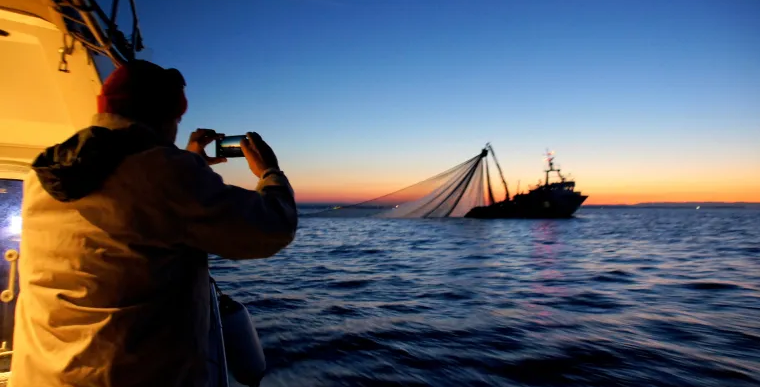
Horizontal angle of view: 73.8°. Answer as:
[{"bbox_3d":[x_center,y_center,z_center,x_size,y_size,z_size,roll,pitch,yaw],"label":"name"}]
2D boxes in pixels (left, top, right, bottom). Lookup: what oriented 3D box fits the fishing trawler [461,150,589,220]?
[{"bbox_3d":[30.200,-2.200,105.000,25.000,14.600,7.400,0,-1,10],"label":"fishing trawler"}]

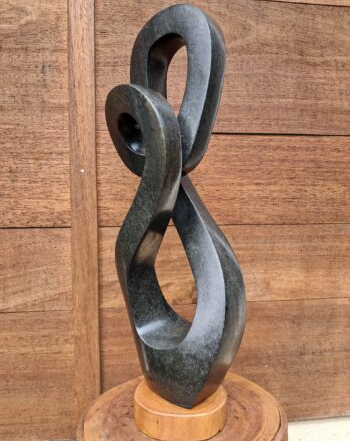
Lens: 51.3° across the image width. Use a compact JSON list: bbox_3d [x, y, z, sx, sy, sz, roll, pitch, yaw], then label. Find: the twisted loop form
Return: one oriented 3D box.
[{"bbox_3d":[0.006,-0.029,0.501,0.165,0.541,0.146,2,4,27],"label":"twisted loop form"}]

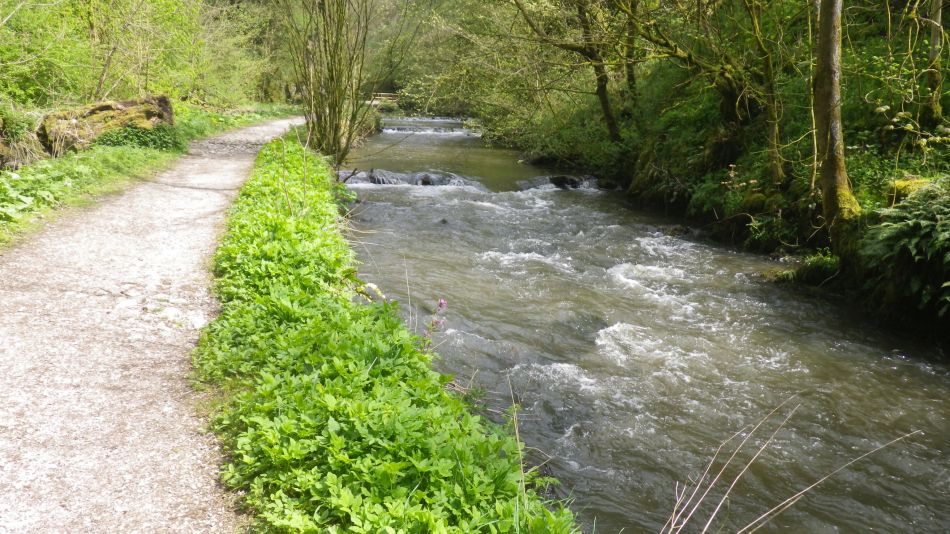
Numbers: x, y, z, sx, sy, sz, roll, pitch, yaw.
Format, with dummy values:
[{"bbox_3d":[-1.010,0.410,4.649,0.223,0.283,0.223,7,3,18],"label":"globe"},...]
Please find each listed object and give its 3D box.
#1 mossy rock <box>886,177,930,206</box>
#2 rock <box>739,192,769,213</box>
[{"bbox_3d":[5.422,-0.930,8.800,0.560,0.350,0.450,9,17,31],"label":"mossy rock"},{"bbox_3d":[4.305,-0.997,10.900,0.460,0.290,0.400,6,15,21],"label":"rock"}]

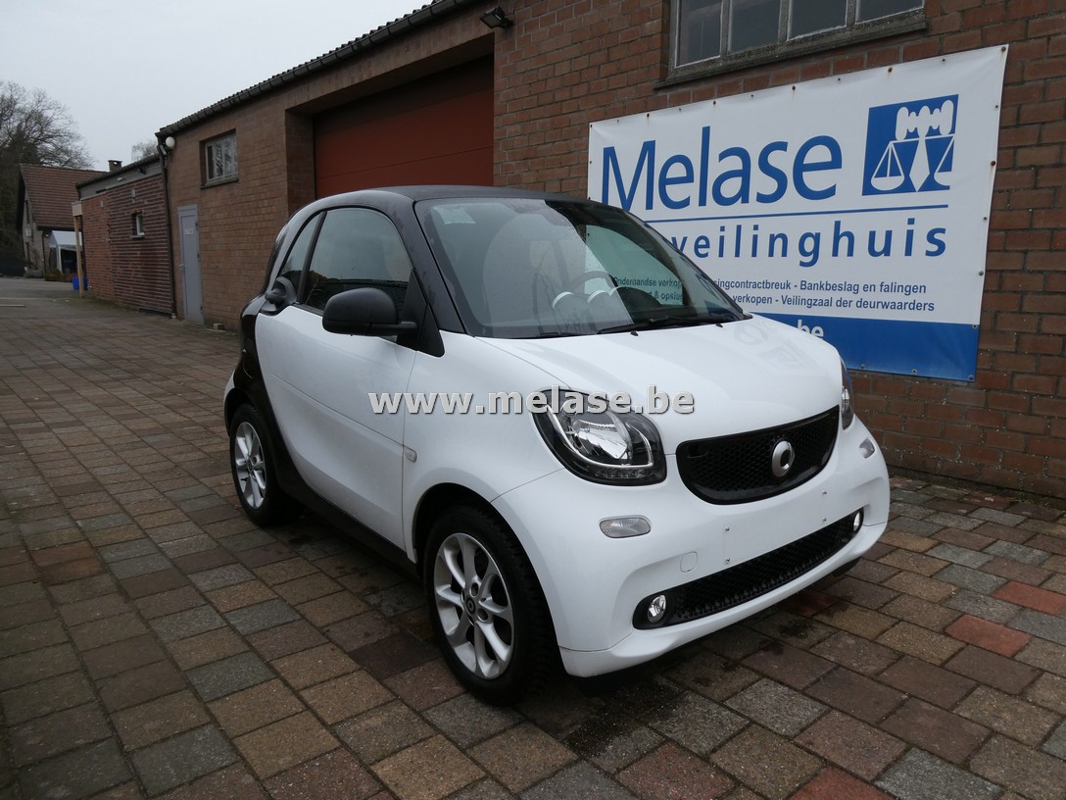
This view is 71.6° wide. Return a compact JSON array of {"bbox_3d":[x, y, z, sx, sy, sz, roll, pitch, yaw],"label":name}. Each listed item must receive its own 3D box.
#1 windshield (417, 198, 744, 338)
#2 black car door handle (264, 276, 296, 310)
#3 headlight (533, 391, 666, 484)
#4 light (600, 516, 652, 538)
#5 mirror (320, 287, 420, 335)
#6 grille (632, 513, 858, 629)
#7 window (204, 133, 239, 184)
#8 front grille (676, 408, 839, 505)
[{"bbox_3d":[0.209,-0.507,2.750,1.400,0.100,0.790,-8,51,-39],"label":"windshield"},{"bbox_3d":[-1.078,-0.440,3.123,0.100,0.150,0.220,-8,14,-39],"label":"black car door handle"},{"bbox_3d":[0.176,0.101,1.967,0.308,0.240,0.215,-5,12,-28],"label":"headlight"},{"bbox_3d":[0.232,0.321,1.871,0.155,0.058,0.045,-5,12,-27],"label":"light"},{"bbox_3d":[-0.521,-0.283,2.380,0.245,0.150,0.130,-8,14,-39],"label":"mirror"},{"bbox_3d":[0.738,0.513,2.285,1.180,0.160,0.100,-8,14,-39],"label":"grille"},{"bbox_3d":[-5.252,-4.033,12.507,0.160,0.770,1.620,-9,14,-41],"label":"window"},{"bbox_3d":[0.727,0.177,2.253,0.870,0.225,0.090,-8,14,-39],"label":"front grille"}]

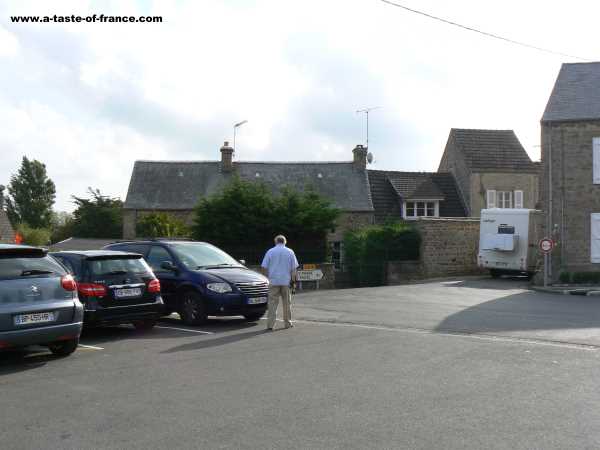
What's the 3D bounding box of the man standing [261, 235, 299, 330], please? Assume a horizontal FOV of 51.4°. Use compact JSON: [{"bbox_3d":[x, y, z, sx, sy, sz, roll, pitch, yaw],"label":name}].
[{"bbox_3d":[-0.380,1.060,11.500,0.640,1.730,0.380,0,-2,3],"label":"man standing"}]

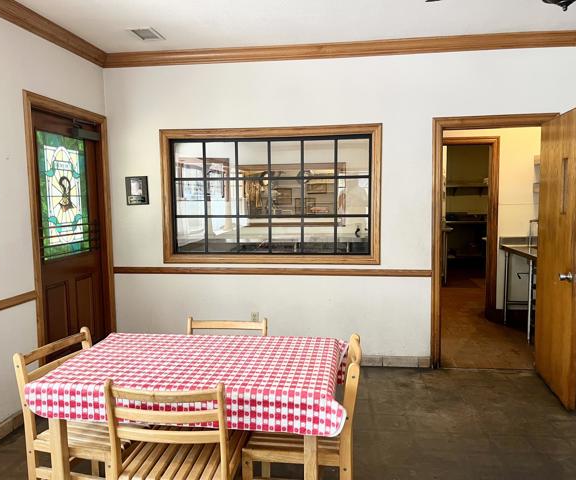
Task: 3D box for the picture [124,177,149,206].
[{"bbox_3d":[-1.359,-0.441,4.333,0.212,0.253,0.020,0,5,7],"label":"picture"}]

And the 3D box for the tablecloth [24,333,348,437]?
[{"bbox_3d":[-0.377,0.621,2.240,1.325,0.155,0.800,0,5,7],"label":"tablecloth"}]

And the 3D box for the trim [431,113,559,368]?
[{"bbox_3d":[1.712,0.047,4.025,0.984,2.131,0.070,0,5,7],"label":"trim"}]

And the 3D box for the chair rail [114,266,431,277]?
[{"bbox_3d":[-0.189,0.289,4.258,2.844,0.060,0.025,0,5,7],"label":"chair rail"}]

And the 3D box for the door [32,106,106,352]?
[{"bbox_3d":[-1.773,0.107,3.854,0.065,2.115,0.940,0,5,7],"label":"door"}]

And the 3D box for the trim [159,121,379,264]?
[{"bbox_3d":[-0.167,-0.381,4.211,1.940,1.198,0.065,0,5,7],"label":"trim"}]

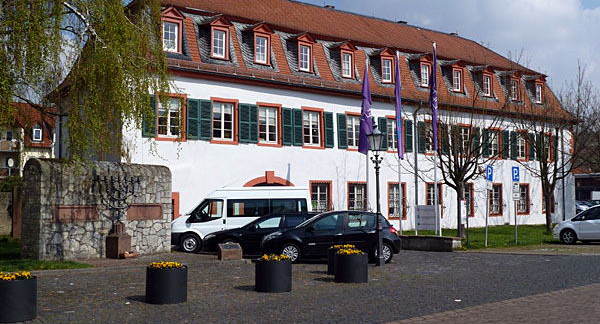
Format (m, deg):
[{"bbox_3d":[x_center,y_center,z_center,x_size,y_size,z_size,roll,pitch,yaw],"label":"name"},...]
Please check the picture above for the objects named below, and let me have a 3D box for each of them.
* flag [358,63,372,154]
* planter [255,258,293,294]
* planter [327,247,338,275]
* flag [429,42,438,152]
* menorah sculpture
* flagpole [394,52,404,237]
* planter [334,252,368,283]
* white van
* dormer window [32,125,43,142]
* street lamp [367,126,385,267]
[{"bbox_3d":[2.752,-2.217,29.000,0.580,3.800,0.360,0,-3,-6],"label":"flag"},{"bbox_3d":[-0.517,2.228,13.680,0.720,0.610,0.720,-1,-3,0],"label":"planter"},{"bbox_3d":[1.044,2.377,16.637,0.720,0.610,0.720,-1,-3,0],"label":"planter"},{"bbox_3d":[5.102,-2.447,26.300,0.340,4.050,0.300,0,-3,0],"label":"flag"},{"bbox_3d":[-5.524,1.637,21.100,1.380,2.550,0.580,2,-4,-41],"label":"menorah sculpture"},{"bbox_3d":[3.973,-0.756,27.600,0.340,7.300,0.300,0,-3,-6],"label":"flagpole"},{"bbox_3d":[1.123,2.289,15.000,0.700,0.610,0.700,0,-3,0],"label":"planter"},{"bbox_3d":[-2.102,2.033,25.057,5.200,2.300,1.980,-1,-3,2],"label":"white van"},{"bbox_3d":[-23.475,-2.531,62.000,1.000,1.500,1.000,2,-4,-33],"label":"dormer window"},{"bbox_3d":[2.098,0.920,18.600,0.460,3.780,0.460,0,-3,-11],"label":"street lamp"}]

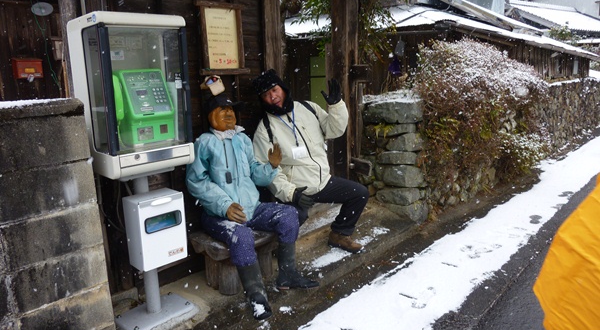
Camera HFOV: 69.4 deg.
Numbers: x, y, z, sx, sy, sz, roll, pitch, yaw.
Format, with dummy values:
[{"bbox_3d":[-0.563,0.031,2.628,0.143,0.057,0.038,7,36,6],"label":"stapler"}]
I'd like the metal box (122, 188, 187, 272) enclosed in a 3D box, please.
[{"bbox_3d":[-0.744,0.329,2.254,0.153,0.354,0.245,10,17,43],"label":"metal box"}]

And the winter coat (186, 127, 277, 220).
[{"bbox_3d":[-0.417,0.050,2.693,0.420,0.550,0.490,10,17,43],"label":"winter coat"}]

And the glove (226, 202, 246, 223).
[{"bbox_3d":[-0.366,0.278,2.487,0.100,0.080,0.170,-12,16,-39],"label":"glove"}]

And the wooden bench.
[{"bbox_3d":[-0.436,0.601,2.892,0.370,0.340,0.490,10,17,43],"label":"wooden bench"}]

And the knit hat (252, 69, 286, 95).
[{"bbox_3d":[-0.197,-0.540,2.800,0.200,0.170,0.220,-20,12,-11],"label":"knit hat"}]

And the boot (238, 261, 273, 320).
[{"bbox_3d":[-0.285,0.729,2.612,0.125,0.300,0.290,-6,13,-18],"label":"boot"}]

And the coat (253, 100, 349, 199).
[{"bbox_3d":[0.000,-0.092,2.970,0.570,0.640,0.380,-10,15,-34],"label":"coat"}]

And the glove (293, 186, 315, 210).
[{"bbox_3d":[0.023,0.222,2.830,0.170,0.110,0.110,3,13,23],"label":"glove"}]

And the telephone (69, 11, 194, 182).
[{"bbox_3d":[-0.826,-0.351,2.163,0.370,0.725,0.409,10,17,43],"label":"telephone"}]

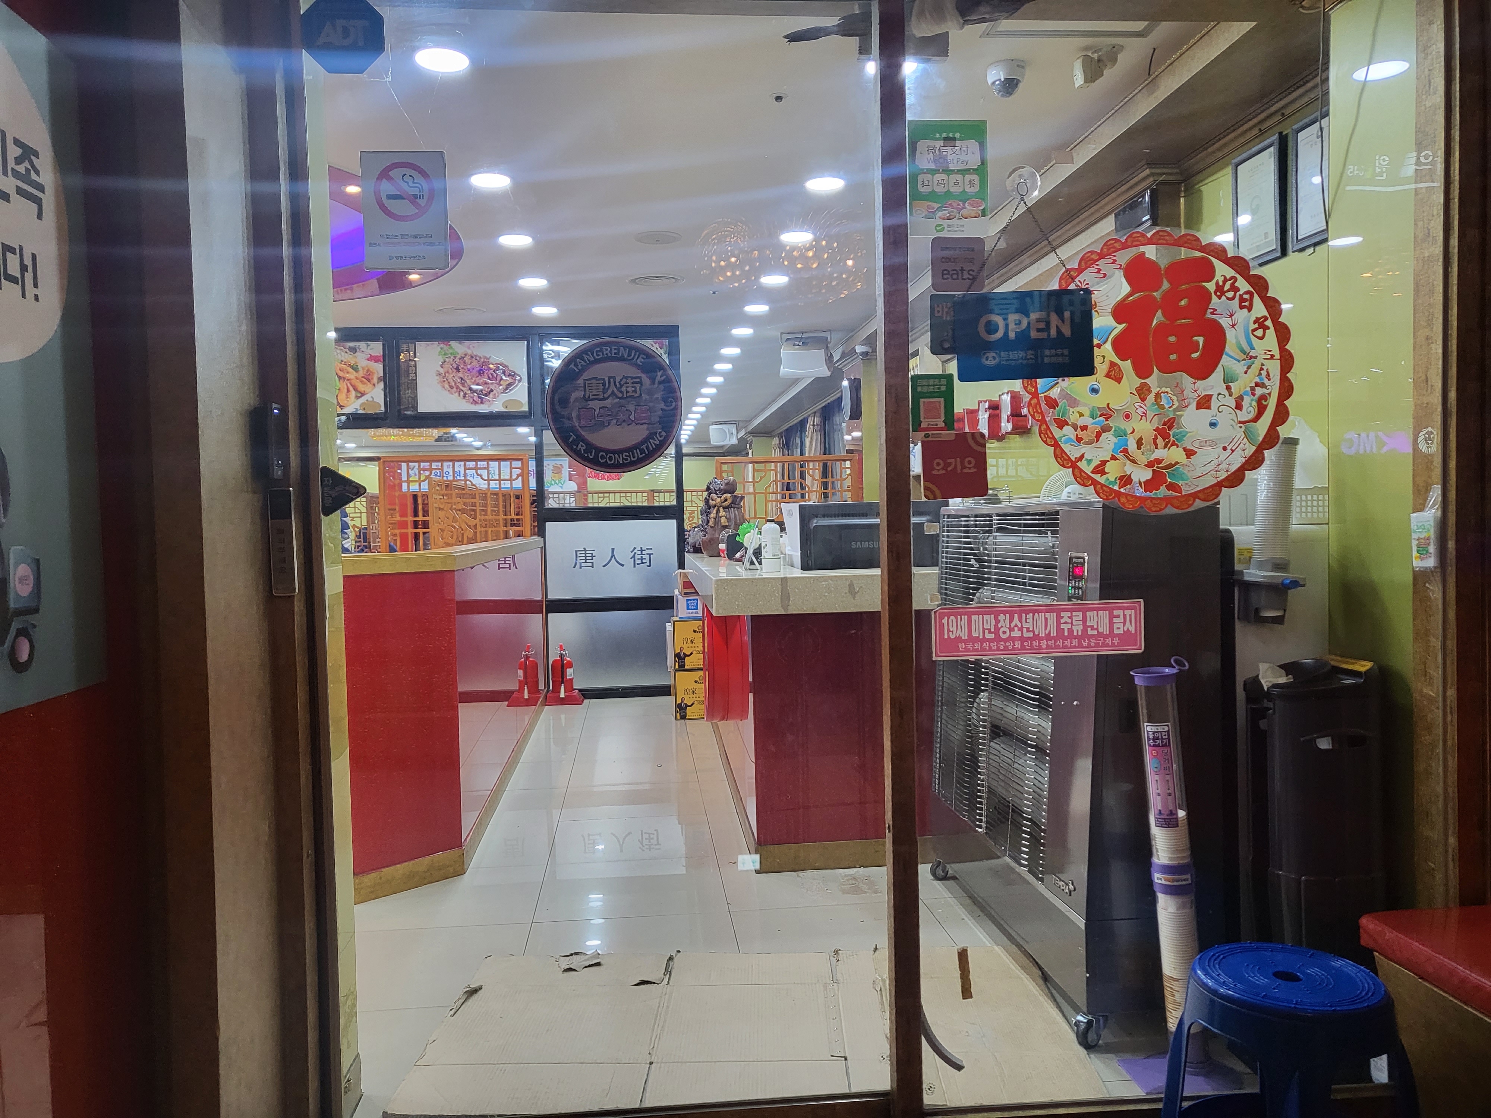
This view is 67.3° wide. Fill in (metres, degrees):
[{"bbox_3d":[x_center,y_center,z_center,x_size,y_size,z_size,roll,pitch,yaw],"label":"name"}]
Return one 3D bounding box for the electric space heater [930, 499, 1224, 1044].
[{"bbox_3d":[0.885,0.483,3.265,0.316,1.290,1.313,-1,3,-5],"label":"electric space heater"}]

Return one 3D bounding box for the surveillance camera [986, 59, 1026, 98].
[{"bbox_3d":[0.741,-1.364,3.188,0.114,0.097,0.114,-1,3,-5],"label":"surveillance camera"}]

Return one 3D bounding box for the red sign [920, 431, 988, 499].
[{"bbox_3d":[0.400,-0.178,2.133,0.125,0.124,0.005,-1,3,-5],"label":"red sign"}]

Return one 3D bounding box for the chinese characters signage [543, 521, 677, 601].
[{"bbox_3d":[-0.921,0.000,7.651,0.870,0.526,0.020,-1,3,-5],"label":"chinese characters signage"}]

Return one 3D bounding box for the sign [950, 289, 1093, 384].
[{"bbox_3d":[0.531,-0.424,2.124,0.269,0.164,0.010,-3,3,-5],"label":"sign"}]

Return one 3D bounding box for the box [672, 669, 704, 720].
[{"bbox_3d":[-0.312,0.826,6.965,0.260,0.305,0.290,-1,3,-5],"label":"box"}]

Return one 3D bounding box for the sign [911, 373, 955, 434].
[{"bbox_3d":[0.356,-0.294,2.123,0.082,0.109,0.005,-1,3,-5],"label":"sign"}]

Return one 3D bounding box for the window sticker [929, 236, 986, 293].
[{"bbox_3d":[0.404,-0.556,2.116,0.102,0.102,0.005,-1,3,-5],"label":"window sticker"}]

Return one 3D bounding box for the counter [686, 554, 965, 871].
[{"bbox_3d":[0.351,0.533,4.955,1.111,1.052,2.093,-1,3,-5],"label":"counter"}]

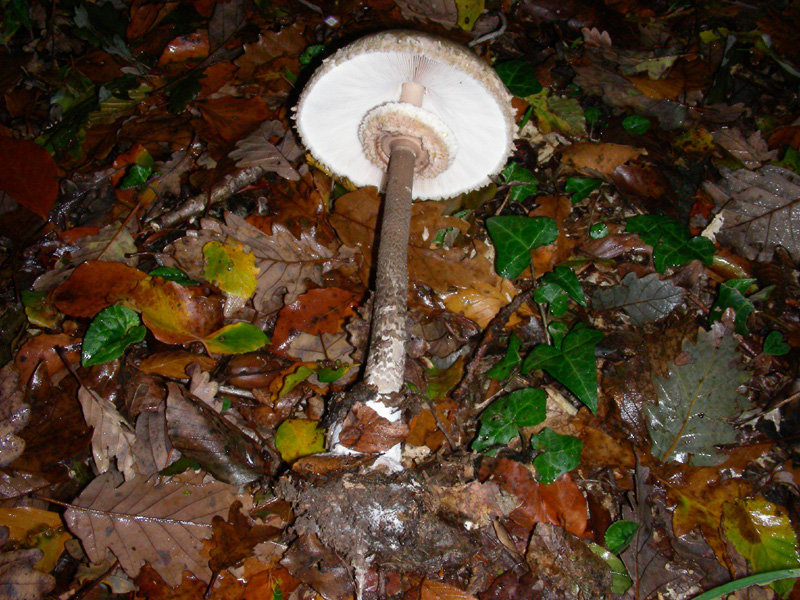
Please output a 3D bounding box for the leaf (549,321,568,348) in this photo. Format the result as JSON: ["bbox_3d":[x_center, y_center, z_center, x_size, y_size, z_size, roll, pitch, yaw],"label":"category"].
[{"bbox_3d":[0.104,0.023,0.580,0.013,0.008,0.023,10,51,9],"label":"leaf"}]

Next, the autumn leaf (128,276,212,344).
[{"bbox_3d":[-0.172,0.009,0.659,0.088,0.015,0.046,34,54,29],"label":"autumn leaf"}]

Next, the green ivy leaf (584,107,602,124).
[{"bbox_3d":[0.188,-0.179,0.854,0.017,0.006,0.031,6,45,6],"label":"green ivy leaf"}]

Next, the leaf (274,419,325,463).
[{"bbox_3d":[-0.062,0.088,0.546,0.031,0.009,0.029,1,55,1],"label":"leaf"}]

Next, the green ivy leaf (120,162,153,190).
[{"bbox_3d":[-0.202,-0.094,0.678,0.018,0.015,0.028,9,51,7],"label":"green ivy leaf"}]

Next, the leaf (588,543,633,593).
[{"bbox_3d":[0.120,0.152,0.501,0.014,0.008,0.031,-23,58,-15],"label":"leaf"}]

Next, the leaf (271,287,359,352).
[{"bbox_3d":[-0.056,0.013,0.577,0.070,0.014,0.048,-32,53,-28],"label":"leaf"}]

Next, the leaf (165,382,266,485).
[{"bbox_3d":[-0.127,0.086,0.577,0.044,0.022,0.105,-33,54,-29],"label":"leaf"}]

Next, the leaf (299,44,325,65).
[{"bbox_3d":[-0.074,-0.212,0.756,0.026,0.006,0.021,-25,59,-17],"label":"leaf"}]

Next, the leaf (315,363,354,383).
[{"bbox_3d":[-0.042,0.048,0.574,0.026,0.006,0.012,-14,56,-10],"label":"leaf"}]

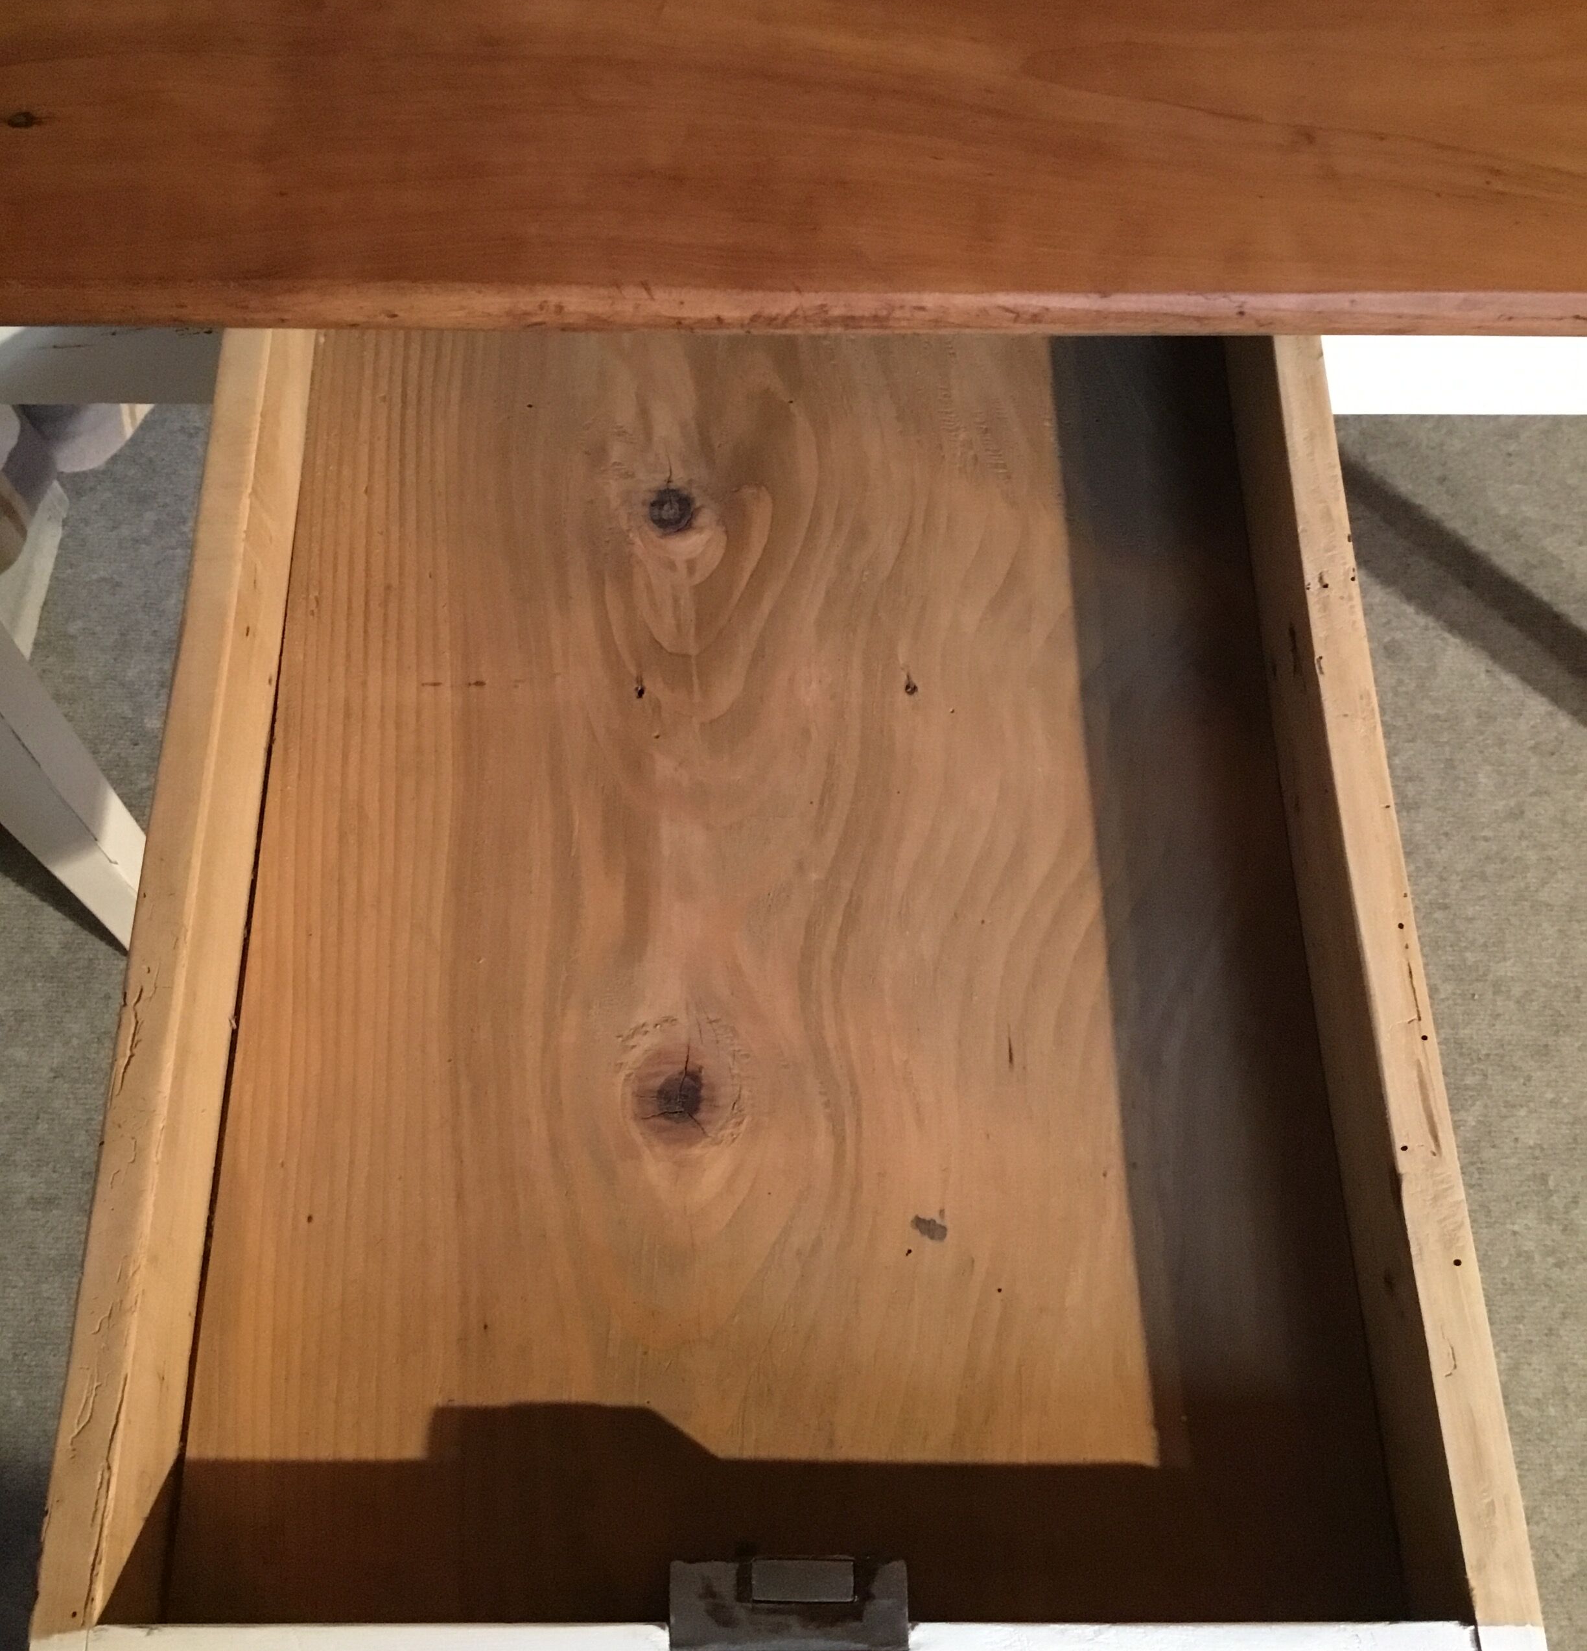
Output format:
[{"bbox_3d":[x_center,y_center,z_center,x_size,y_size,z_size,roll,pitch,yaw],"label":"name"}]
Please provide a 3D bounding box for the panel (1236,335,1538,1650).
[{"bbox_3d":[0.195,0.010,0.670,0.018,0.074,0.520,-1,64,0],"label":"panel"}]

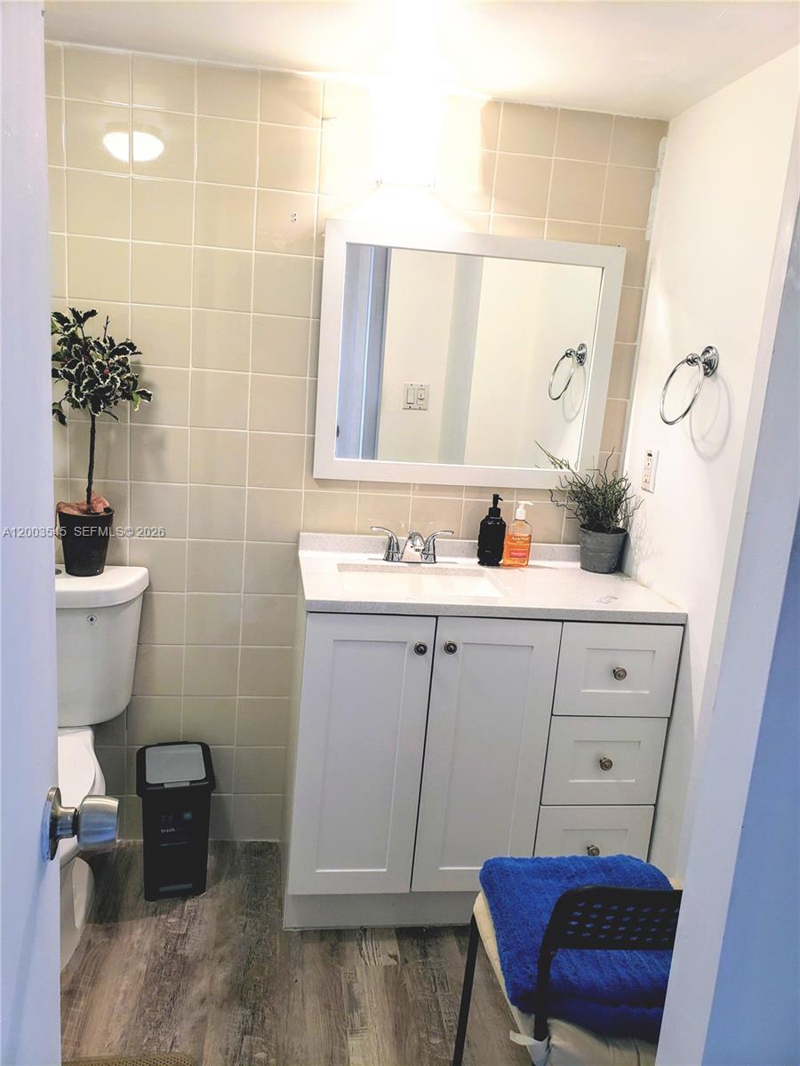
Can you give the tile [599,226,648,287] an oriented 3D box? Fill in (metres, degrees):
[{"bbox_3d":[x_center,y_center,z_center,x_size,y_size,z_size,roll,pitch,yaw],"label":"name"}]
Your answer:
[{"bbox_3d":[0.606,-0.753,2.197,0.135,0.151,0.010,3,12,-9],"label":"tile"}]

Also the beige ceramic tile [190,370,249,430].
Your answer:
[{"bbox_3d":[-0.481,-0.353,2.140,0.152,0.152,0.010,3,12,-9],"label":"beige ceramic tile"}]

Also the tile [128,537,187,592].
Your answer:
[{"bbox_3d":[-0.667,0.091,2.212,0.152,0.152,0.010,3,12,-9],"label":"tile"}]

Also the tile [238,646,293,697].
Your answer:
[{"bbox_3d":[-0.386,0.404,2.323,0.148,0.148,0.010,2,12,-9],"label":"tile"}]

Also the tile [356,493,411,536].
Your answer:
[{"bbox_3d":[-0.047,-0.038,2.254,0.150,0.141,0.009,2,12,-9],"label":"tile"}]

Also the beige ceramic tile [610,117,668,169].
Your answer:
[{"bbox_3d":[0.636,-1.042,2.146,0.149,0.123,0.010,2,12,-9],"label":"beige ceramic tile"}]

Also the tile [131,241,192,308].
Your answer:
[{"bbox_3d":[-0.607,-0.658,2.045,0.152,0.152,0.010,2,12,-9],"label":"tile"}]

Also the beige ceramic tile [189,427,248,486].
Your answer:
[{"bbox_3d":[-0.491,-0.202,2.163,0.151,0.151,0.010,3,12,-9],"label":"beige ceramic tile"}]

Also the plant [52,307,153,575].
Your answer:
[{"bbox_3d":[-0.758,-0.217,2.001,0.263,0.658,0.215,2,12,-9],"label":"plant"}]

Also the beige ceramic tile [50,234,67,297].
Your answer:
[{"bbox_3d":[-0.913,-0.674,2.006,0.151,0.152,0.010,2,12,-9],"label":"beige ceramic tile"}]

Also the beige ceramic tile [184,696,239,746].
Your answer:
[{"bbox_3d":[-0.547,0.546,2.322,0.152,0.152,0.010,2,12,-9],"label":"beige ceramic tile"}]

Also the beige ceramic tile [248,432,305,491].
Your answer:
[{"bbox_3d":[-0.339,-0.195,2.187,0.151,0.151,0.010,3,12,-9],"label":"beige ceramic tile"}]

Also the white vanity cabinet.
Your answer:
[{"bbox_3d":[0.172,0.575,2.199,0.921,0.898,0.477,2,12,-9],"label":"white vanity cabinet"}]

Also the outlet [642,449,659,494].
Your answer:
[{"bbox_3d":[0.666,-0.168,2.143,0.008,0.114,0.076,2,12,-9],"label":"outlet"}]

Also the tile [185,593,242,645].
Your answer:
[{"bbox_3d":[-0.522,0.245,2.246,0.150,0.150,0.009,2,12,-9],"label":"tile"}]

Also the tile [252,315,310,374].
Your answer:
[{"bbox_3d":[-0.317,-0.497,2.132,0.152,0.152,0.010,3,12,-9],"label":"tile"}]

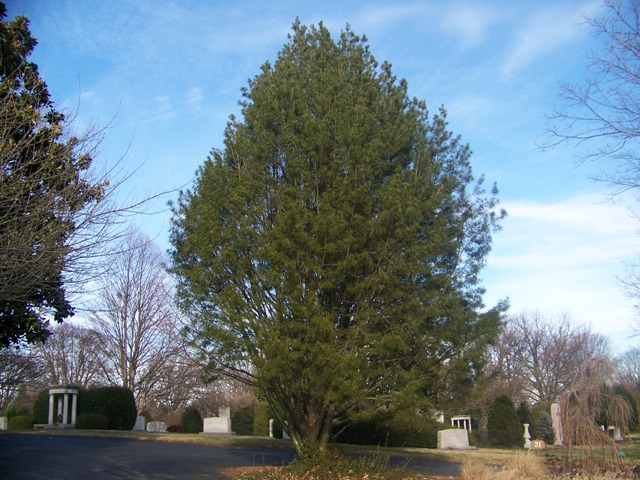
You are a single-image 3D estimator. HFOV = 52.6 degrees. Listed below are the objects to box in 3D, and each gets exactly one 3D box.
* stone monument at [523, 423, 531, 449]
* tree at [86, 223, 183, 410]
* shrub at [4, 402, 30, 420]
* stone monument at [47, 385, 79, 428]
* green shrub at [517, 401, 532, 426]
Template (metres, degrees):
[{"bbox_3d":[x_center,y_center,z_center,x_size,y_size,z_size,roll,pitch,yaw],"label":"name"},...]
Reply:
[{"bbox_3d":[9.780,9.215,30.500,0.330,1.200,0.330,-3,-15,10],"label":"stone monument"},{"bbox_3d":[-19.958,9.141,70.000,9.800,20.500,9.500,-1,-14,0],"label":"tree"},{"bbox_3d":[-26.308,15.101,56.000,1.990,2.010,1.900,-1,-14,0],"label":"shrub"},{"bbox_3d":[-19.536,12.627,49.000,1.900,3.260,1.900,-3,-15,9],"label":"stone monument"},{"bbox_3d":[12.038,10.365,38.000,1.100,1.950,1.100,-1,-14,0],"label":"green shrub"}]

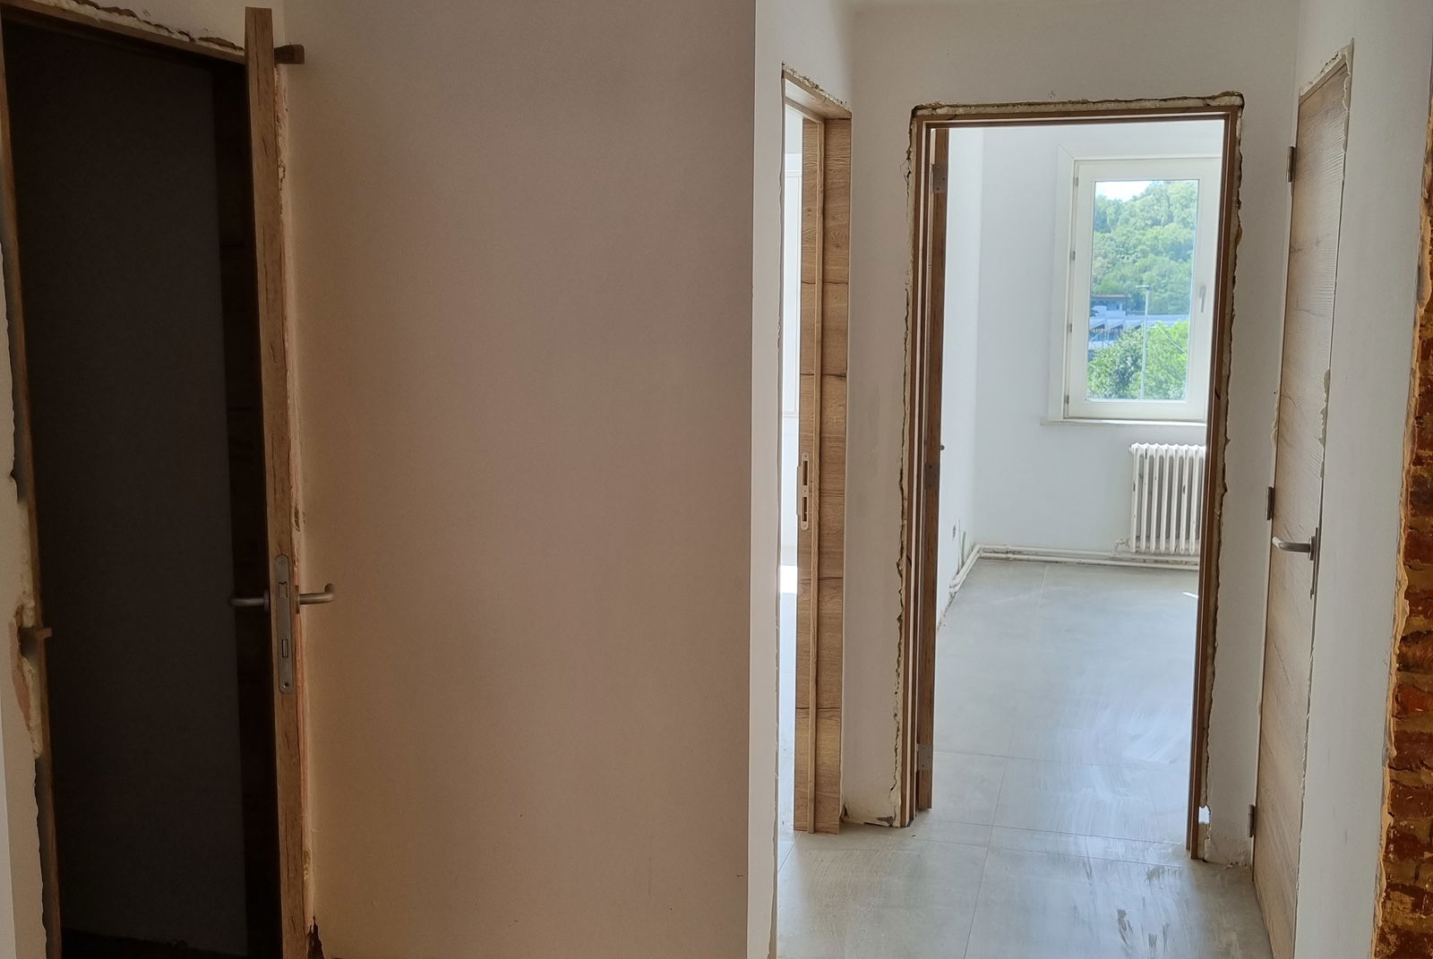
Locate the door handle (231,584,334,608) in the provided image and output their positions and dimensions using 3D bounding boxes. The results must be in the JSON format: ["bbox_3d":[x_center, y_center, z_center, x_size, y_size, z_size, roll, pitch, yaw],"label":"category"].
[{"bbox_3d":[-0.760,0.205,2.521,0.165,0.045,0.125,-2,9,-16],"label":"door handle"}]

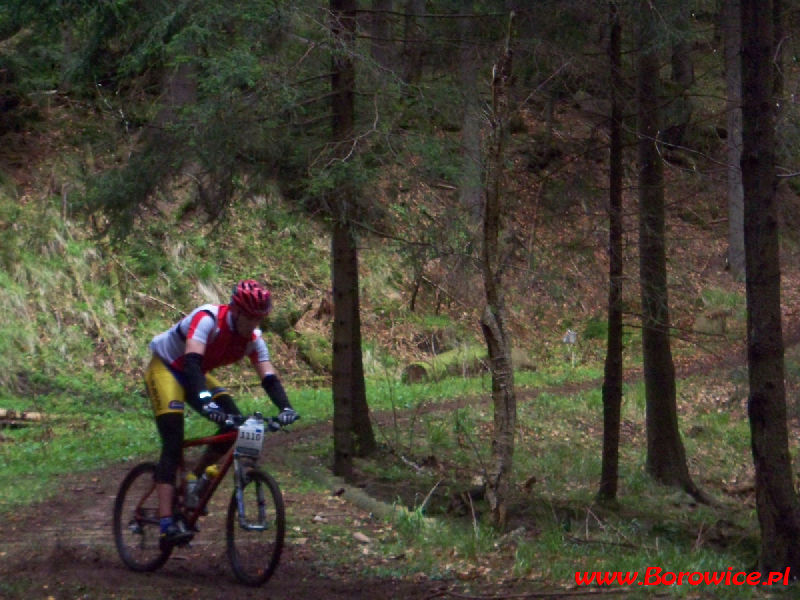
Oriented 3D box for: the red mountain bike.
[{"bbox_3d":[-1.180,1.140,16.000,0.620,1.020,1.740,0,0,-39],"label":"red mountain bike"}]

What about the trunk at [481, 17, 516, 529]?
[{"bbox_3d":[0.710,-0.200,19.600,0.260,3.720,0.250,0,0,0],"label":"trunk"}]

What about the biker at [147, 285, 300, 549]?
[{"bbox_3d":[-1.090,0.670,15.930,0.640,1.590,0.950,0,0,-39],"label":"biker"}]

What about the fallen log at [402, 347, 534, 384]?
[{"bbox_3d":[1.100,1.050,43.500,0.480,0.480,3.000,0,0,40],"label":"fallen log"}]

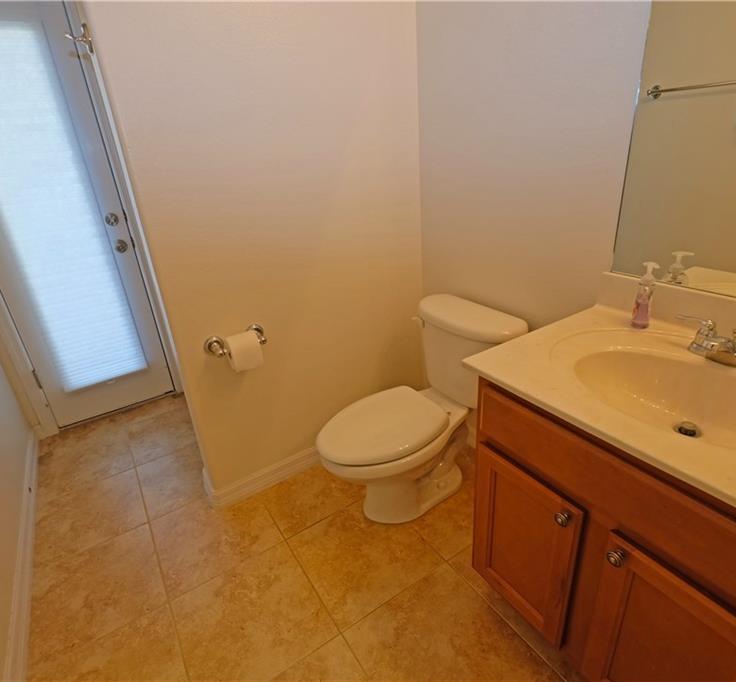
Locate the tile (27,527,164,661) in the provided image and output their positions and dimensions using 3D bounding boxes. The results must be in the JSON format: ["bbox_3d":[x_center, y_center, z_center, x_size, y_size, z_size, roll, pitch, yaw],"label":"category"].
[{"bbox_3d":[-0.910,0.830,1.427,0.390,0.010,0.403,-18,27,-29],"label":"tile"}]

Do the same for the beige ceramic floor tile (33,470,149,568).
[{"bbox_3d":[-1.138,0.711,1.741,0.403,0.010,0.403,-18,27,-29],"label":"beige ceramic floor tile"}]

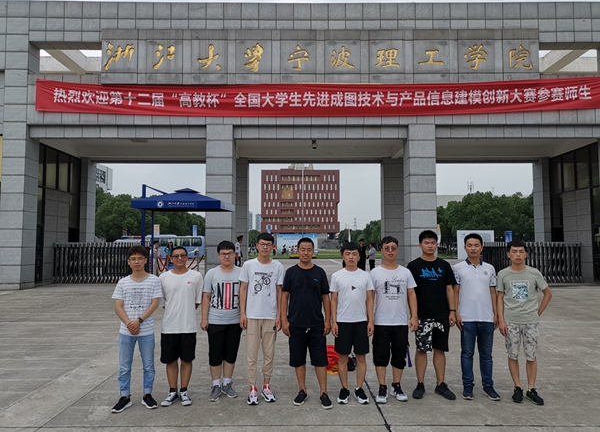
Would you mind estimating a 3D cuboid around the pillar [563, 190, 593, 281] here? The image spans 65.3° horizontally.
[{"bbox_3d":[12.728,0.935,20.948,0.600,3.969,2.140,0,-3,0],"label":"pillar"}]

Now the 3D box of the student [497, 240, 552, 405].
[{"bbox_3d":[2.469,1.135,5.136,0.549,1.718,0.360,-1,-4,10],"label":"student"}]

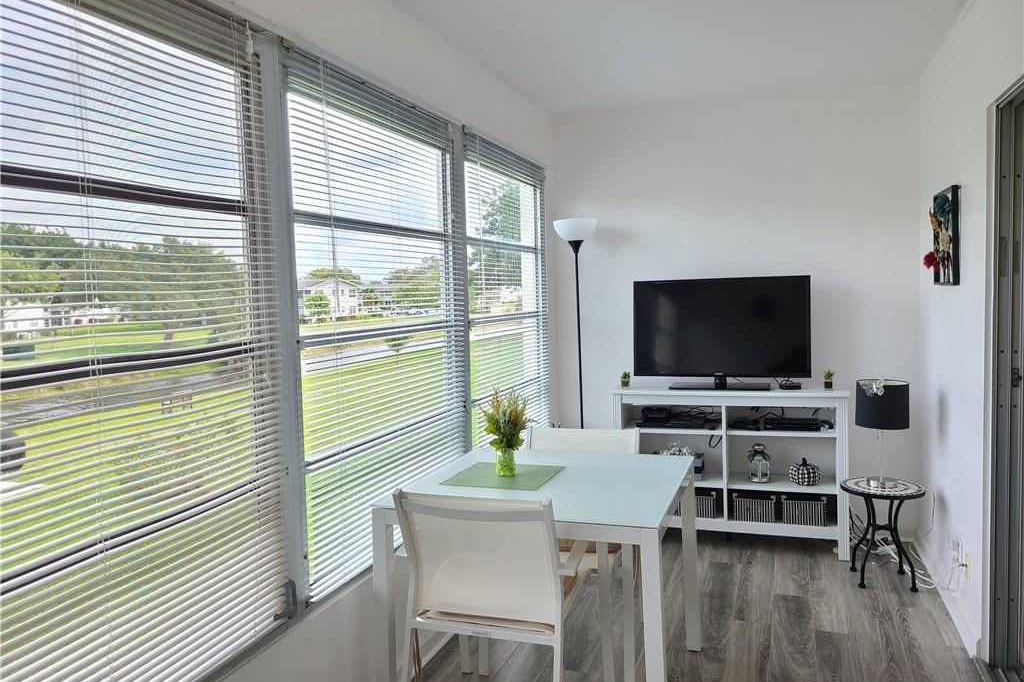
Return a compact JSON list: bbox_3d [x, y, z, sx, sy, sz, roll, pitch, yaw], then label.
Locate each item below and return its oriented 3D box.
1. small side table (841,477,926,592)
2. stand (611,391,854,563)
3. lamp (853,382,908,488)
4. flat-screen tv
[{"bbox_3d":[1.730,0.901,3.594,0.360,0.450,0.360,0,4,20],"label":"small side table"},{"bbox_3d":[1.194,0.679,4.247,1.210,0.839,0.403,0,4,20],"label":"stand"},{"bbox_3d":[1.731,0.433,3.598,0.230,0.487,0.230,0,4,20],"label":"lamp"},{"bbox_3d":[1.158,-0.043,4.271,0.940,0.601,0.210,0,4,20],"label":"flat-screen tv"}]

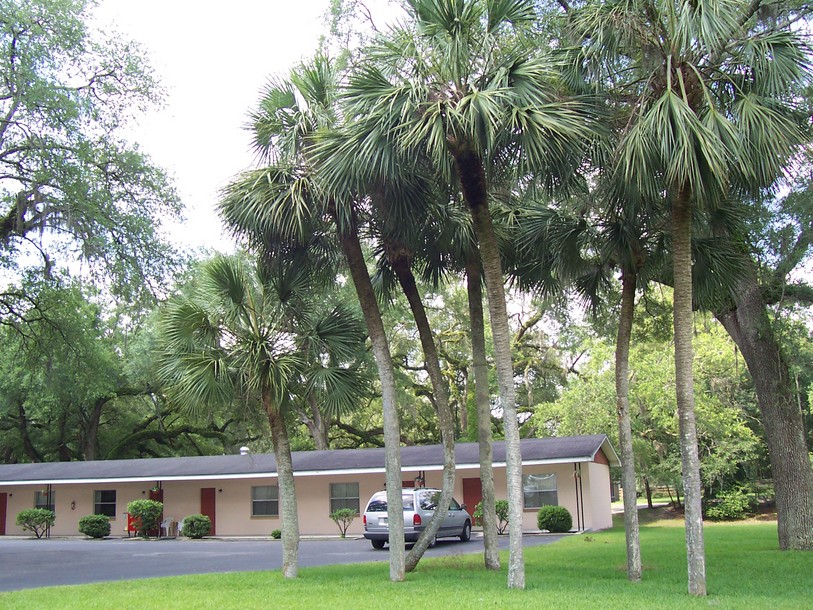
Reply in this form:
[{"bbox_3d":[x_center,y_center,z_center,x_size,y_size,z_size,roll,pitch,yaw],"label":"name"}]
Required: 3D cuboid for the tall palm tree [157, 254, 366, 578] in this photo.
[{"bbox_3d":[-2.948,2.142,17.577,4.370,6.600,4.240,-2,-12,0],"label":"tall palm tree"}]

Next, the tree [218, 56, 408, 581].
[{"bbox_3d":[-1.738,-0.076,17.034,4.020,10.620,3.940,-2,-12,0],"label":"tree"}]

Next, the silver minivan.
[{"bbox_3d":[0.540,6.665,27.222,1.940,1.740,4.850,-7,-13,22],"label":"silver minivan"}]

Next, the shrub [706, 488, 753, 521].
[{"bbox_3d":[12.931,7.986,34.795,1.940,1.290,1.700,-2,-12,0],"label":"shrub"}]

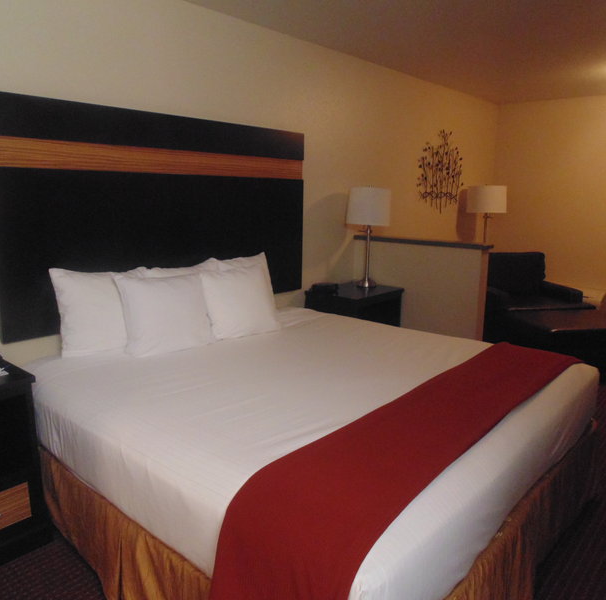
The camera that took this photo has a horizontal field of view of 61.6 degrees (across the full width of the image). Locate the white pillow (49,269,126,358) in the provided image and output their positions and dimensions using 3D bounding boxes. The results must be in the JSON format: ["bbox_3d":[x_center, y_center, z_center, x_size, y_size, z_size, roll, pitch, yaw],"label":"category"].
[{"bbox_3d":[-0.979,0.049,2.474,0.430,0.420,0.160,-6,-8,-43],"label":"white pillow"}]

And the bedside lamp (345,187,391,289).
[{"bbox_3d":[0.512,-0.490,3.989,0.345,0.780,0.345,1,12,0],"label":"bedside lamp"}]

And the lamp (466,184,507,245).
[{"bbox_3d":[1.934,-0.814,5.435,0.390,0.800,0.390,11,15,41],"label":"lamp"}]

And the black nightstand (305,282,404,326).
[{"bbox_3d":[0.390,0.286,3.959,0.450,0.730,0.600,11,15,41],"label":"black nightstand"}]

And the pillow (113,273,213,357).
[{"bbox_3d":[-0.666,0.054,2.516,0.460,0.410,0.160,-6,-11,-45],"label":"pillow"}]

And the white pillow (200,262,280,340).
[{"bbox_3d":[-0.371,-0.002,2.775,0.420,0.420,0.160,-11,2,-35],"label":"white pillow"}]

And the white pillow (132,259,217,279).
[{"bbox_3d":[-0.652,0.020,2.796,0.160,0.420,0.500,-8,3,43],"label":"white pillow"}]

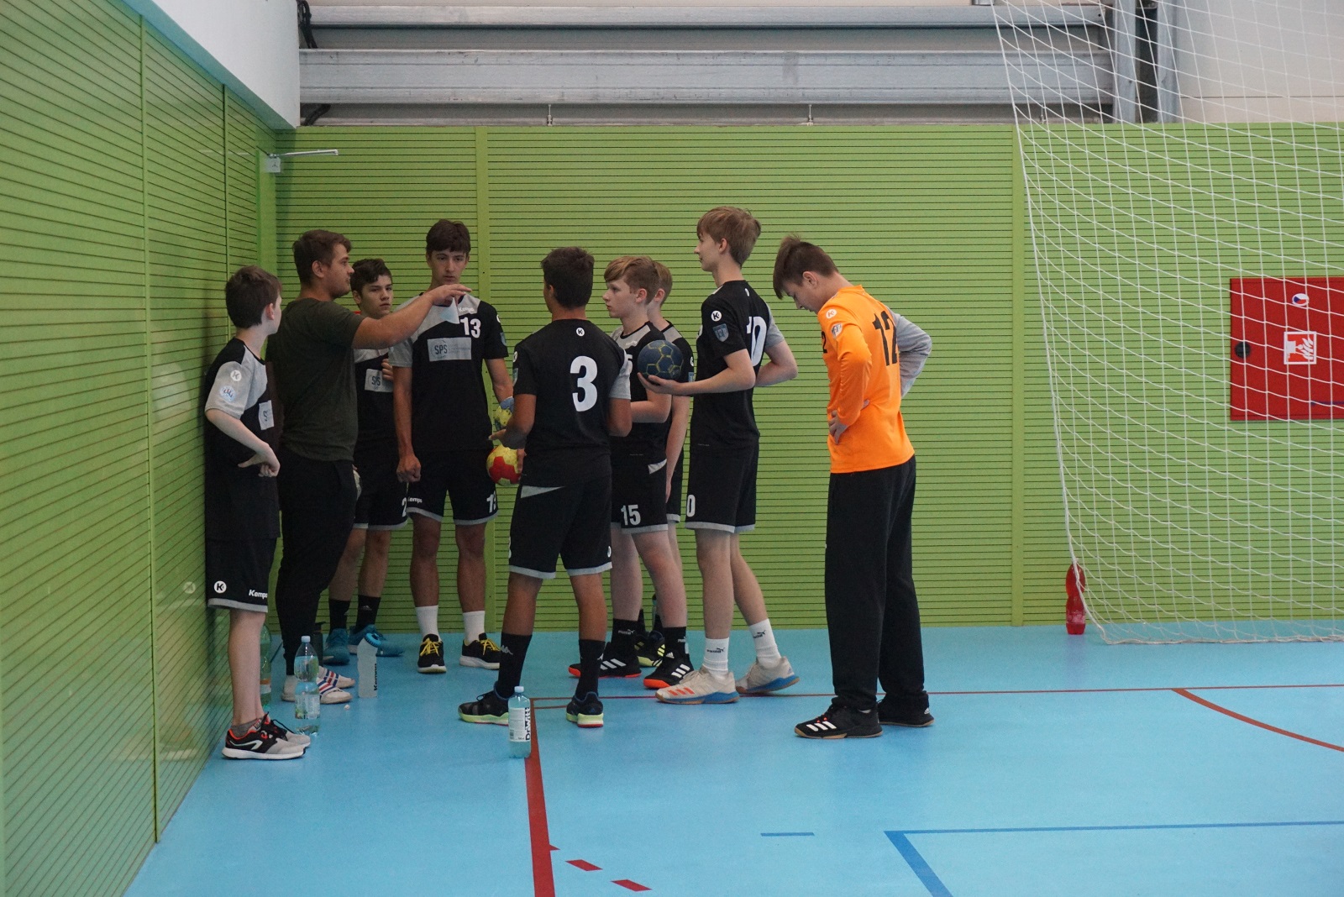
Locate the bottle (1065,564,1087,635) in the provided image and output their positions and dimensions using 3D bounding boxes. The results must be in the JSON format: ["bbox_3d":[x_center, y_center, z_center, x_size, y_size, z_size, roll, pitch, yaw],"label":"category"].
[{"bbox_3d":[1.820,0.665,12.611,0.089,0.340,0.089,0,3,8],"label":"bottle"}]

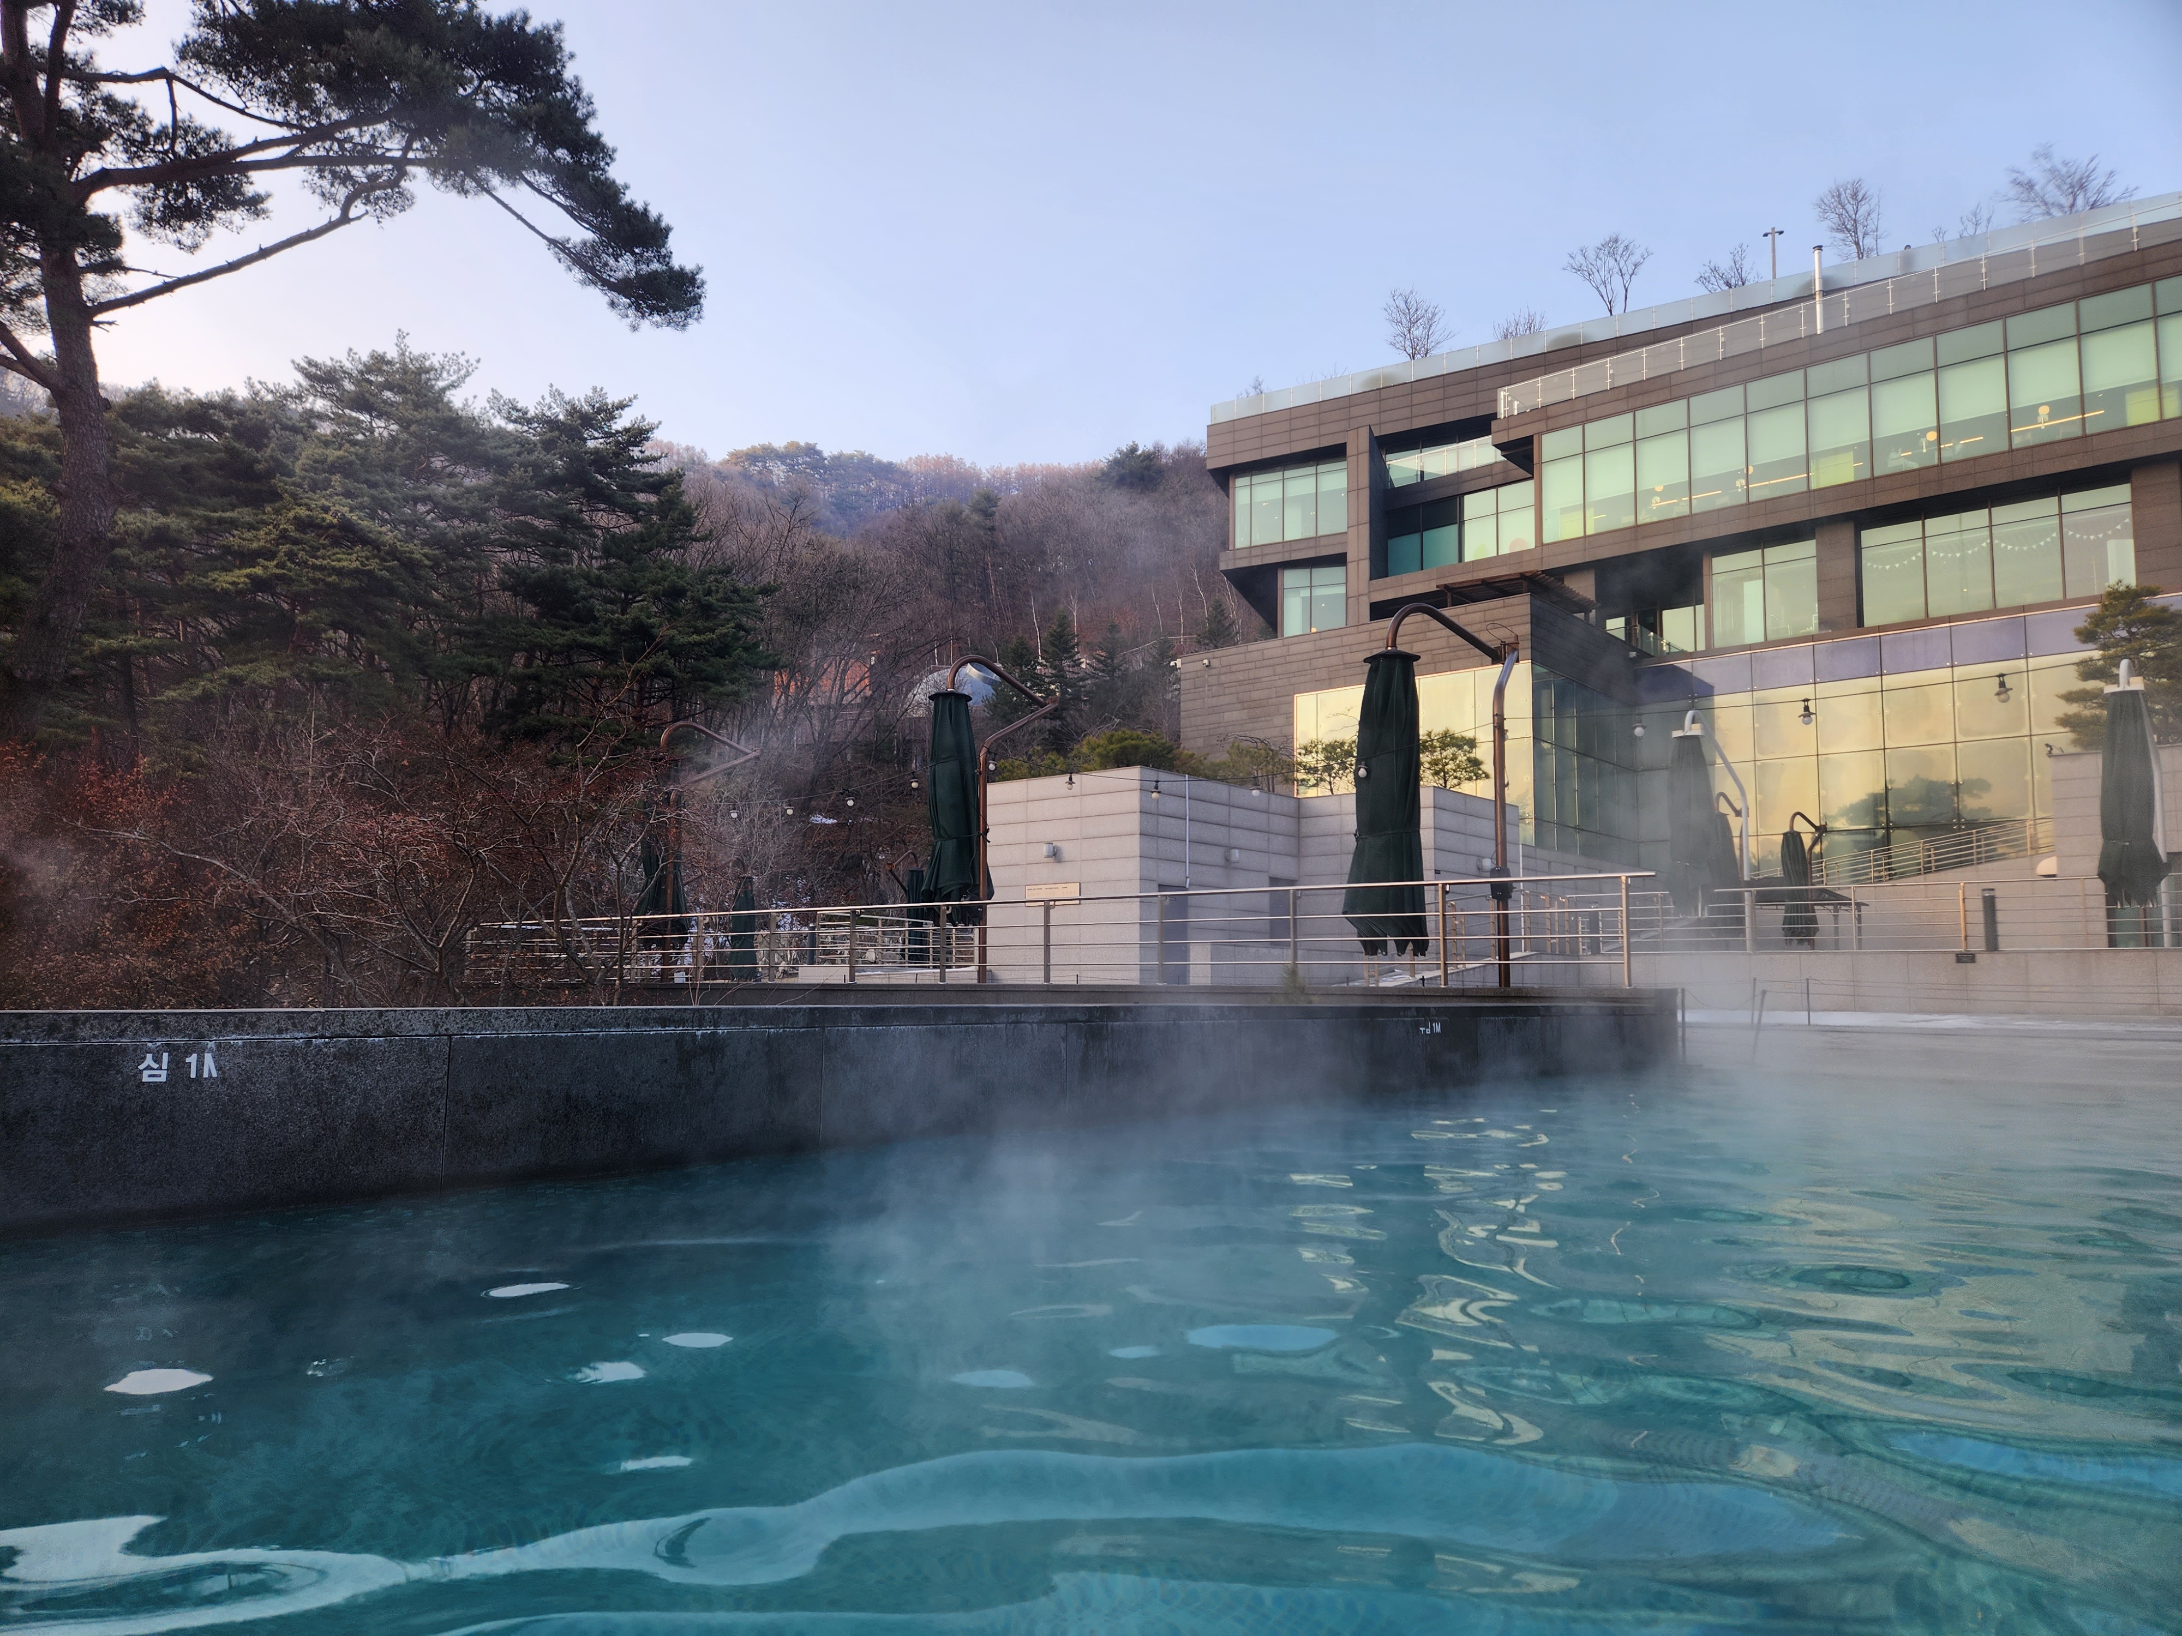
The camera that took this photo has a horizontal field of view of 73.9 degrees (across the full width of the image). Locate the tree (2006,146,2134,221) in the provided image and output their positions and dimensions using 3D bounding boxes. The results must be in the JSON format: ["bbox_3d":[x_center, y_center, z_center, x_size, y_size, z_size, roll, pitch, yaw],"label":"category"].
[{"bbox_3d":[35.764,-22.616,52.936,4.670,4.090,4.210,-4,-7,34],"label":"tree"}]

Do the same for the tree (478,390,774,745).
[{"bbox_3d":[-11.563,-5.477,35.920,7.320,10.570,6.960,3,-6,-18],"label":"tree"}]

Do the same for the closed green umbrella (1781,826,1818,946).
[{"bbox_3d":[14.900,1.417,30.500,0.700,2.510,0.700,-2,-7,26],"label":"closed green umbrella"}]

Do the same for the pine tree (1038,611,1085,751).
[{"bbox_3d":[-1.319,-6.208,66.000,2.100,6.700,2.100,1,-6,-1],"label":"pine tree"}]

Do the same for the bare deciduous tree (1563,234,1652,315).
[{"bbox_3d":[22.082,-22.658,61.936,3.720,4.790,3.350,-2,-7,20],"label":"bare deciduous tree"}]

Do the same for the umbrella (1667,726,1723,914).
[{"bbox_3d":[8.420,0.059,20.200,0.720,2.580,0.720,-2,-7,23],"label":"umbrella"}]

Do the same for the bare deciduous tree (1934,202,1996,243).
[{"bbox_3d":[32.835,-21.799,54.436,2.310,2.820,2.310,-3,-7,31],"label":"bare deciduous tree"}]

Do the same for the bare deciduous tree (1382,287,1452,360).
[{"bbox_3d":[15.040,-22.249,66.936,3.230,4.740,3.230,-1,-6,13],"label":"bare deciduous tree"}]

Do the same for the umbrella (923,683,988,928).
[{"bbox_3d":[-1.421,-0.108,15.300,0.660,2.550,0.660,1,-6,-5],"label":"umbrella"}]

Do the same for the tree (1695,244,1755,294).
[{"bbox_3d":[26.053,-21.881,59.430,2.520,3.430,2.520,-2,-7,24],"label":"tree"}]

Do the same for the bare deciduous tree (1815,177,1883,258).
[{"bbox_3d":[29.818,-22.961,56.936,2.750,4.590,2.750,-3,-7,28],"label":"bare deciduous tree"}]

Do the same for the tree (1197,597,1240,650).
[{"bbox_3d":[7.049,-10.127,79.936,2.350,4.180,2.350,0,-6,5],"label":"tree"}]

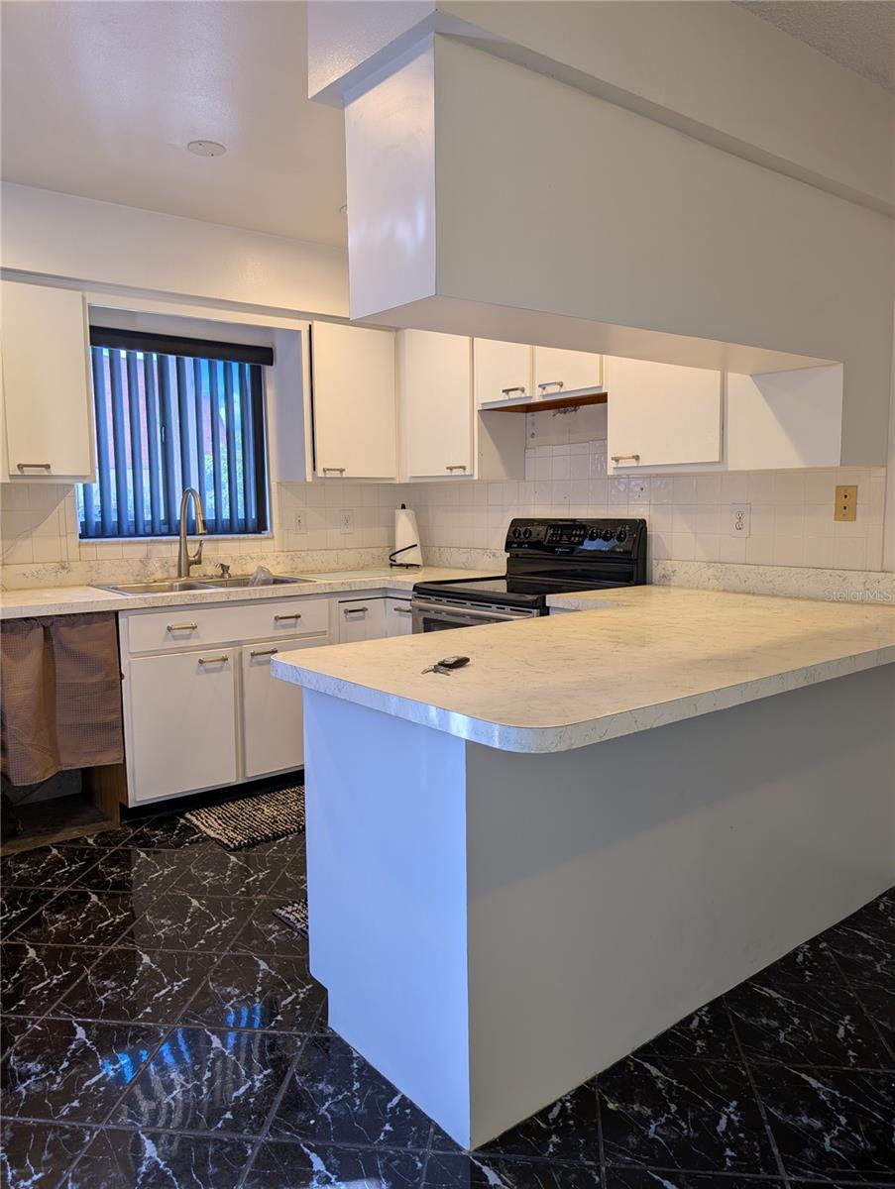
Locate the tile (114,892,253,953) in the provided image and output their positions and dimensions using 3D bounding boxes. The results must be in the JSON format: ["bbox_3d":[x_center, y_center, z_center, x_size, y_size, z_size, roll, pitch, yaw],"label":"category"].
[{"bbox_3d":[-0.763,0.988,2.482,0.331,0.010,0.321,0,7,7],"label":"tile"}]

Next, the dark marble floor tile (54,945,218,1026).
[{"bbox_3d":[-0.807,1.027,2.173,0.330,0.010,0.330,0,6,6],"label":"dark marble floor tile"}]

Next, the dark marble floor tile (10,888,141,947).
[{"bbox_3d":[-1.102,0.992,2.535,0.330,0.010,0.330,0,6,6],"label":"dark marble floor tile"}]

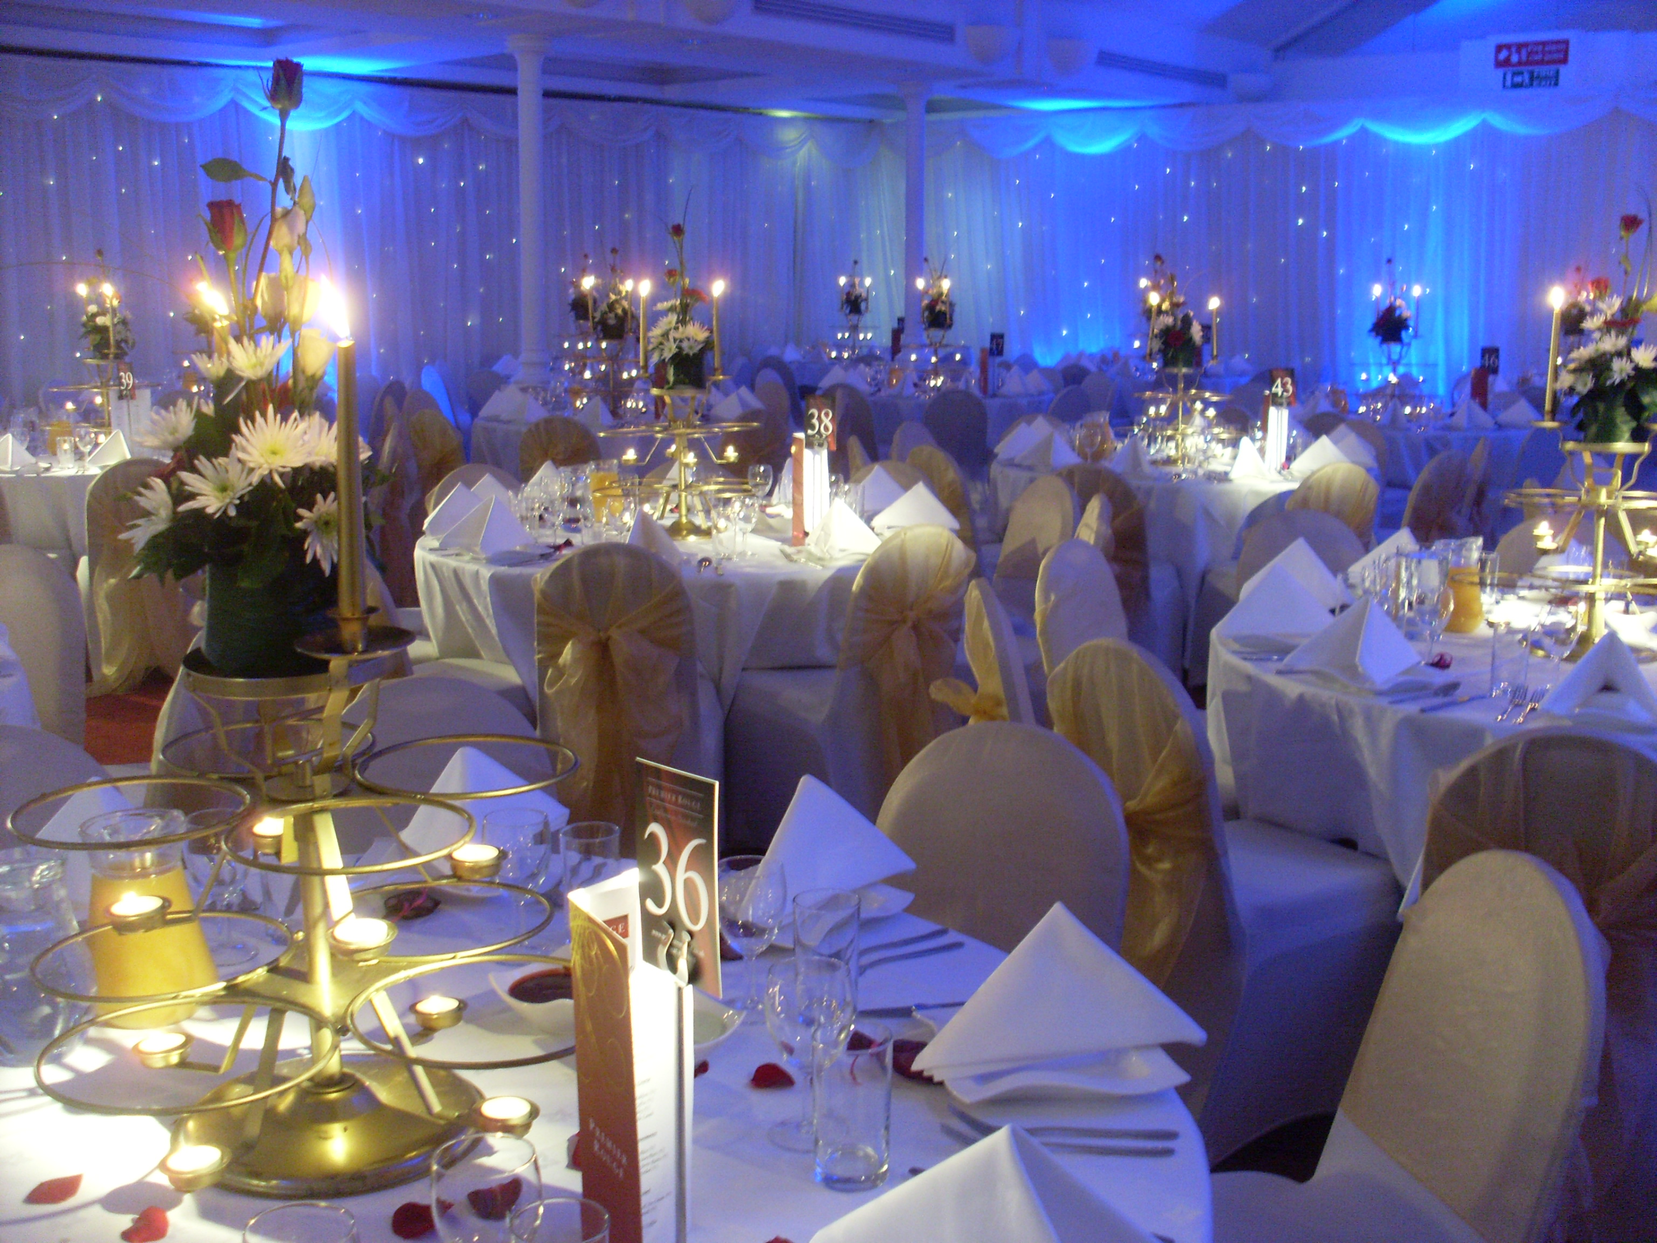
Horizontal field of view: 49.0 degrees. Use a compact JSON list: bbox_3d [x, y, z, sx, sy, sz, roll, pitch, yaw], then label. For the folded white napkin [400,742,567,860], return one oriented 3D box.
[{"bbox_3d":[-0.491,0.244,2.560,0.260,0.160,0.250,1,10,3],"label":"folded white napkin"}]

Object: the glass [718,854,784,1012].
[{"bbox_3d":[-0.084,0.345,1.979,0.077,0.160,0.077,0,10,0],"label":"glass"}]

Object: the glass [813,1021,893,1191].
[{"bbox_3d":[0.022,0.428,1.611,0.068,0.128,0.068,0,10,0],"label":"glass"}]

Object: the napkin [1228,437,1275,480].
[{"bbox_3d":[1.798,-0.718,7.869,0.193,0.150,0.293,0,10,-2],"label":"napkin"}]

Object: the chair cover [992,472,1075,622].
[{"bbox_3d":[0.556,-0.043,6.384,0.530,0.910,0.430,-5,12,-27],"label":"chair cover"}]

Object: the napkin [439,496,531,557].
[{"bbox_3d":[-1.020,-0.313,5.626,0.207,0.147,0.288,8,13,38],"label":"napkin"}]

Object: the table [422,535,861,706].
[{"bbox_3d":[-0.495,0.073,6.132,1.720,0.740,1.720,0,10,0],"label":"table"}]

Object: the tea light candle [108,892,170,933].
[{"bbox_3d":[-0.625,0.267,1.655,0.045,0.022,0.045,0,10,0],"label":"tea light candle"}]

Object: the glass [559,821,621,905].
[{"bbox_3d":[-0.300,0.327,2.305,0.073,0.130,0.073,0,10,0],"label":"glass"}]

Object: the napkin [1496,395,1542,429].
[{"bbox_3d":[4.127,-1.241,10.879,0.290,0.160,0.240,4,11,17],"label":"napkin"}]

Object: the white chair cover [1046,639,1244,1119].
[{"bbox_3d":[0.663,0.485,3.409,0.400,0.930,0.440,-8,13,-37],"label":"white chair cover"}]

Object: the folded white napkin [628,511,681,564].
[{"bbox_3d":[-0.528,-0.245,5.122,0.175,0.141,0.283,-3,11,-16],"label":"folded white napkin"}]

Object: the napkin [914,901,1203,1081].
[{"bbox_3d":[0.221,0.352,1.814,0.301,0.150,0.128,-5,11,-23],"label":"napkin"}]

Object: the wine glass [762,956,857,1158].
[{"bbox_3d":[-0.020,0.410,1.742,0.086,0.169,0.086,0,10,0],"label":"wine glass"}]

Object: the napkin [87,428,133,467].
[{"bbox_3d":[-3.111,-0.777,7.989,0.192,0.135,0.272,0,10,-1],"label":"napkin"}]

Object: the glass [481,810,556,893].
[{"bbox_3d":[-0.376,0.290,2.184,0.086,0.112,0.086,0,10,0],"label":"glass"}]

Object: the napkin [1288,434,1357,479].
[{"bbox_3d":[2.174,-0.739,8.055,0.300,0.160,0.240,-6,12,-29],"label":"napkin"}]

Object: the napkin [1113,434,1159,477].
[{"bbox_3d":[1.343,-0.731,7.926,0.182,0.150,0.291,2,11,12],"label":"napkin"}]

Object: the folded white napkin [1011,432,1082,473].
[{"bbox_3d":[0.984,-0.739,7.784,0.280,0.138,0.237,-7,12,-34],"label":"folded white napkin"}]

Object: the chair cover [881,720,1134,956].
[{"bbox_3d":[0.126,0.632,2.655,0.430,0.910,0.530,7,12,34],"label":"chair cover"}]

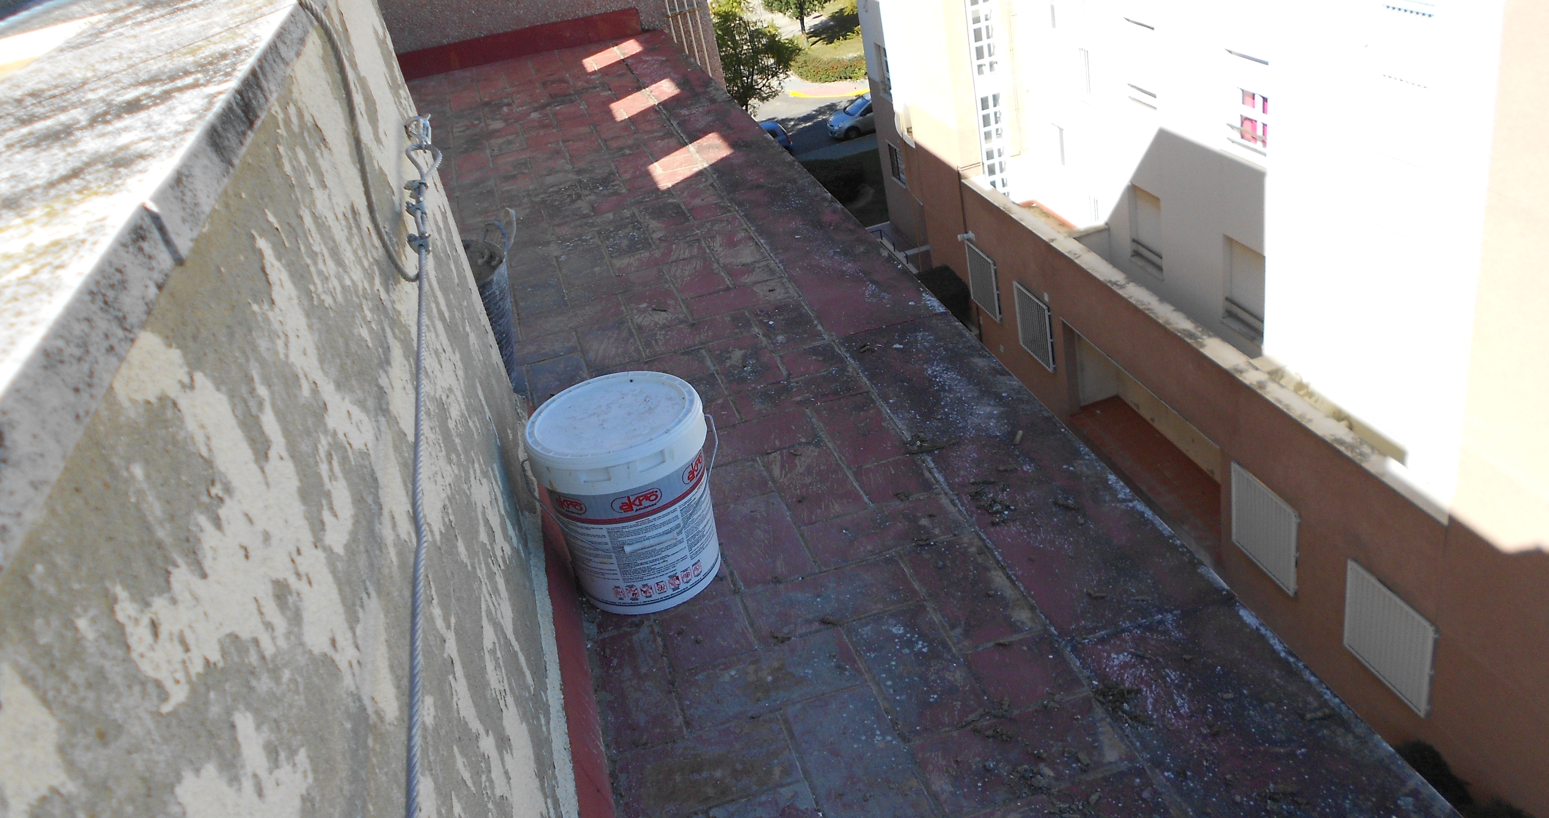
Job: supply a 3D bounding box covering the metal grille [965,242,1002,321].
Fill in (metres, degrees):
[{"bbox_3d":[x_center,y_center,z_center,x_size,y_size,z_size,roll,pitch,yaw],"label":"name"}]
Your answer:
[{"bbox_3d":[4.564,-2.758,25.363,0.070,1.411,1.575,-16,28,-6],"label":"metal grille"}]

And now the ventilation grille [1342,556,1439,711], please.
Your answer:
[{"bbox_3d":[7.391,2.752,14.031,0.070,1.388,1.492,-16,28,-6],"label":"ventilation grille"}]

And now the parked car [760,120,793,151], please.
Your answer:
[{"bbox_3d":[-1.368,-10.582,46.941,4.100,1.460,1.720,-16,28,-6],"label":"parked car"}]

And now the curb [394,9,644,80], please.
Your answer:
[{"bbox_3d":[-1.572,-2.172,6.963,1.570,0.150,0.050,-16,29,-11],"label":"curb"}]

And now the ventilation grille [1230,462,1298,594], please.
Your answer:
[{"bbox_3d":[6.838,1.684,16.273,0.070,1.415,1.497,-16,28,-6],"label":"ventilation grille"}]

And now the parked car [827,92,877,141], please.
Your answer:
[{"bbox_3d":[4.100,-12.145,47.567,4.200,1.500,1.760,-16,28,-6],"label":"parked car"}]

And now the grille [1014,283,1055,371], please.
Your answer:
[{"bbox_3d":[5.150,-1.604,23.050,0.070,1.409,1.531,-16,28,-6],"label":"grille"}]

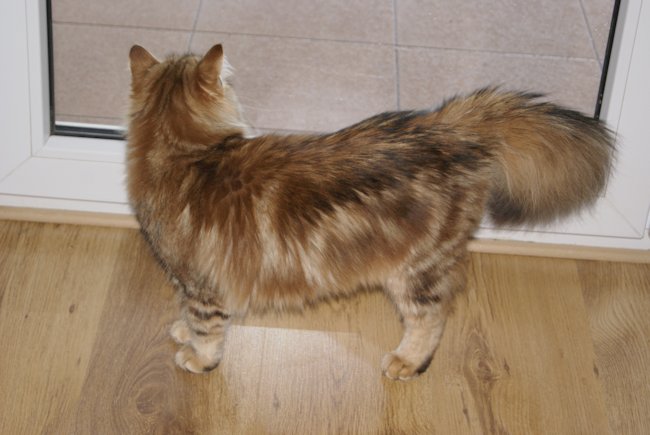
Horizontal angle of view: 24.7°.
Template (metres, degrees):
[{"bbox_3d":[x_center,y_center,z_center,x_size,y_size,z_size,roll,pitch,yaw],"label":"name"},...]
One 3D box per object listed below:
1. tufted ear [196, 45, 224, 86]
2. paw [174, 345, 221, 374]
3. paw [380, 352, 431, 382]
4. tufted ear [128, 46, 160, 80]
[{"bbox_3d":[-0.122,-0.161,1.574,0.031,0.044,0.020,26,38,31],"label":"tufted ear"},{"bbox_3d":[-0.142,0.159,1.649,0.047,0.027,0.036,-12,35,-24],"label":"paw"},{"bbox_3d":[0.091,0.167,1.664,0.050,0.027,0.036,-18,38,-32],"label":"paw"},{"bbox_3d":[-0.196,-0.167,1.597,0.033,0.040,0.020,8,32,6],"label":"tufted ear"}]

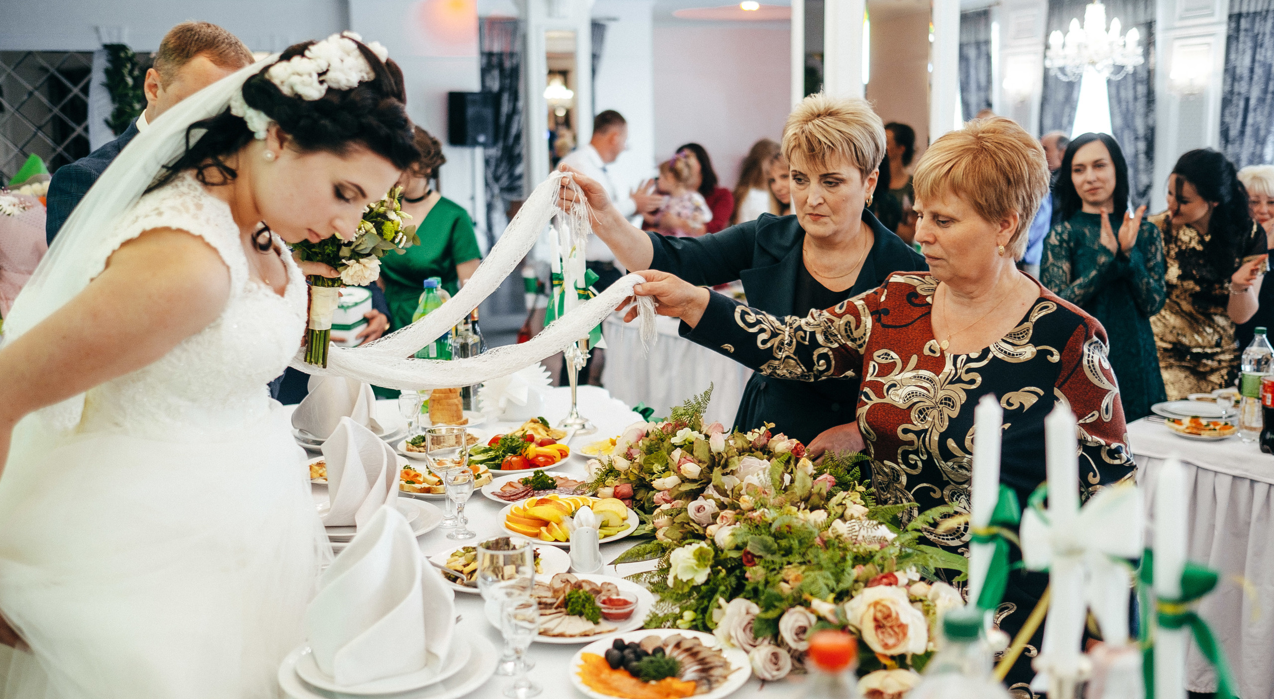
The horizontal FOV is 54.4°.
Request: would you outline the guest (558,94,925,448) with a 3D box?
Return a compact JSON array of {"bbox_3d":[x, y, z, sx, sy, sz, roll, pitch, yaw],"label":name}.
[{"bbox_3d":[0.234,0.356,2.198,0.520,1.580,0.720,7,13,37],"label":"guest"}]

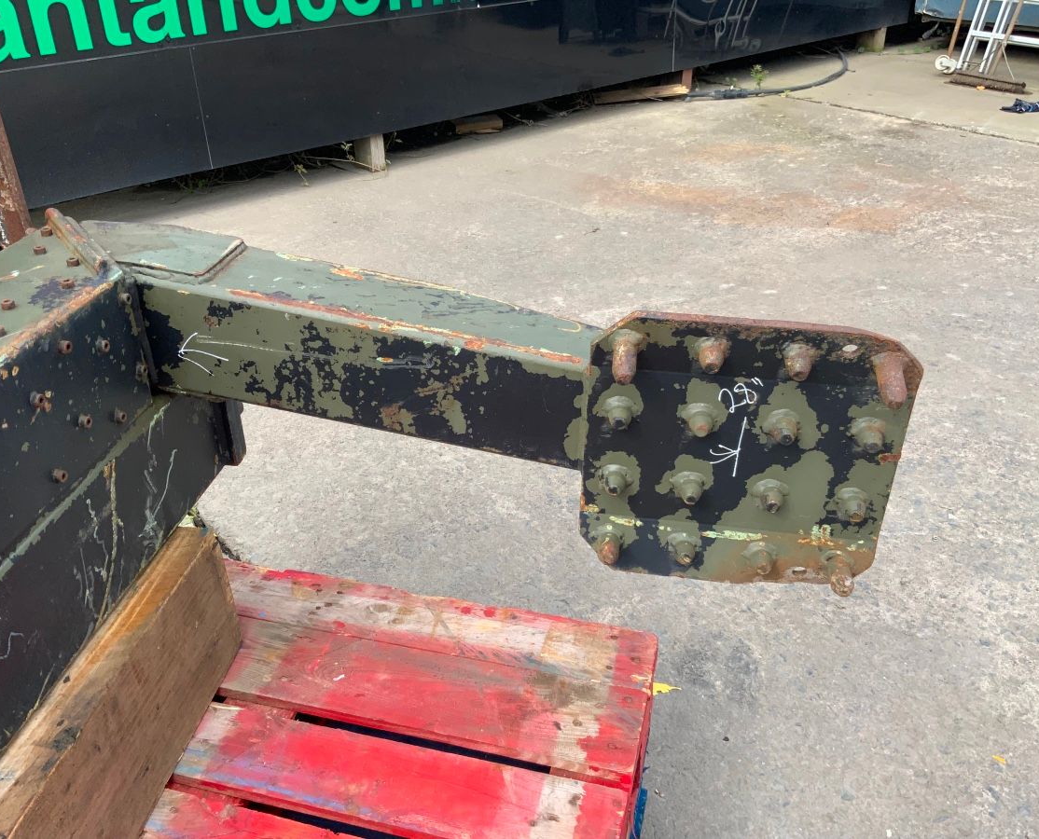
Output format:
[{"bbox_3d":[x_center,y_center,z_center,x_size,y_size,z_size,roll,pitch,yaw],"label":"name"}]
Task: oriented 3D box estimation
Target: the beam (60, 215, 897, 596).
[{"bbox_3d":[-0.073,-0.030,1.198,1.038,0.340,0.276,6,28,8],"label":"beam"}]

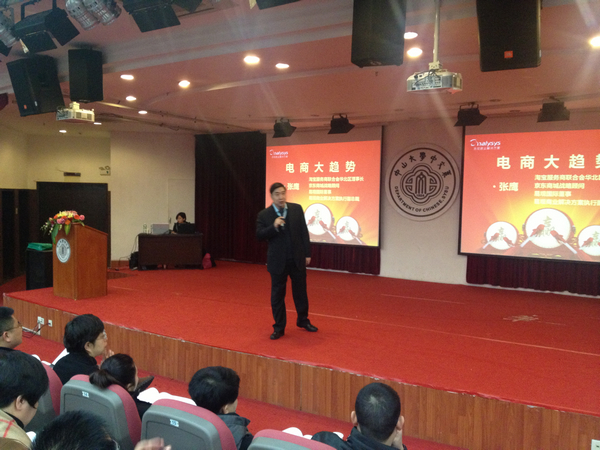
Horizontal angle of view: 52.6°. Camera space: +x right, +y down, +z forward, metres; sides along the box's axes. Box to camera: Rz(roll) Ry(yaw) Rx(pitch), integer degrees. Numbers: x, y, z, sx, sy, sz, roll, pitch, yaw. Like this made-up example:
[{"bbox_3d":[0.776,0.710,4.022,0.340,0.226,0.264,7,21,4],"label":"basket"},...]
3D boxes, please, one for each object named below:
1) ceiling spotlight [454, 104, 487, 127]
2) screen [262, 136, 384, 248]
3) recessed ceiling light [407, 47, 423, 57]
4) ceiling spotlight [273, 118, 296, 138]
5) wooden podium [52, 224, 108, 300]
[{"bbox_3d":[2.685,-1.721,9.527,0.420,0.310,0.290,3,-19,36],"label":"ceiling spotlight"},{"bbox_3d":[0.399,-0.680,12.994,2.960,2.160,0.080,3,3,36],"label":"screen"},{"bbox_3d":[1.204,-1.820,6.381,0.155,0.060,0.155,1,3,0],"label":"recessed ceiling light"},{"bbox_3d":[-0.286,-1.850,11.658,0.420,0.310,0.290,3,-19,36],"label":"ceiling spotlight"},{"bbox_3d":[-3.399,0.533,9.417,0.590,1.130,0.590,3,3,36],"label":"wooden podium"}]

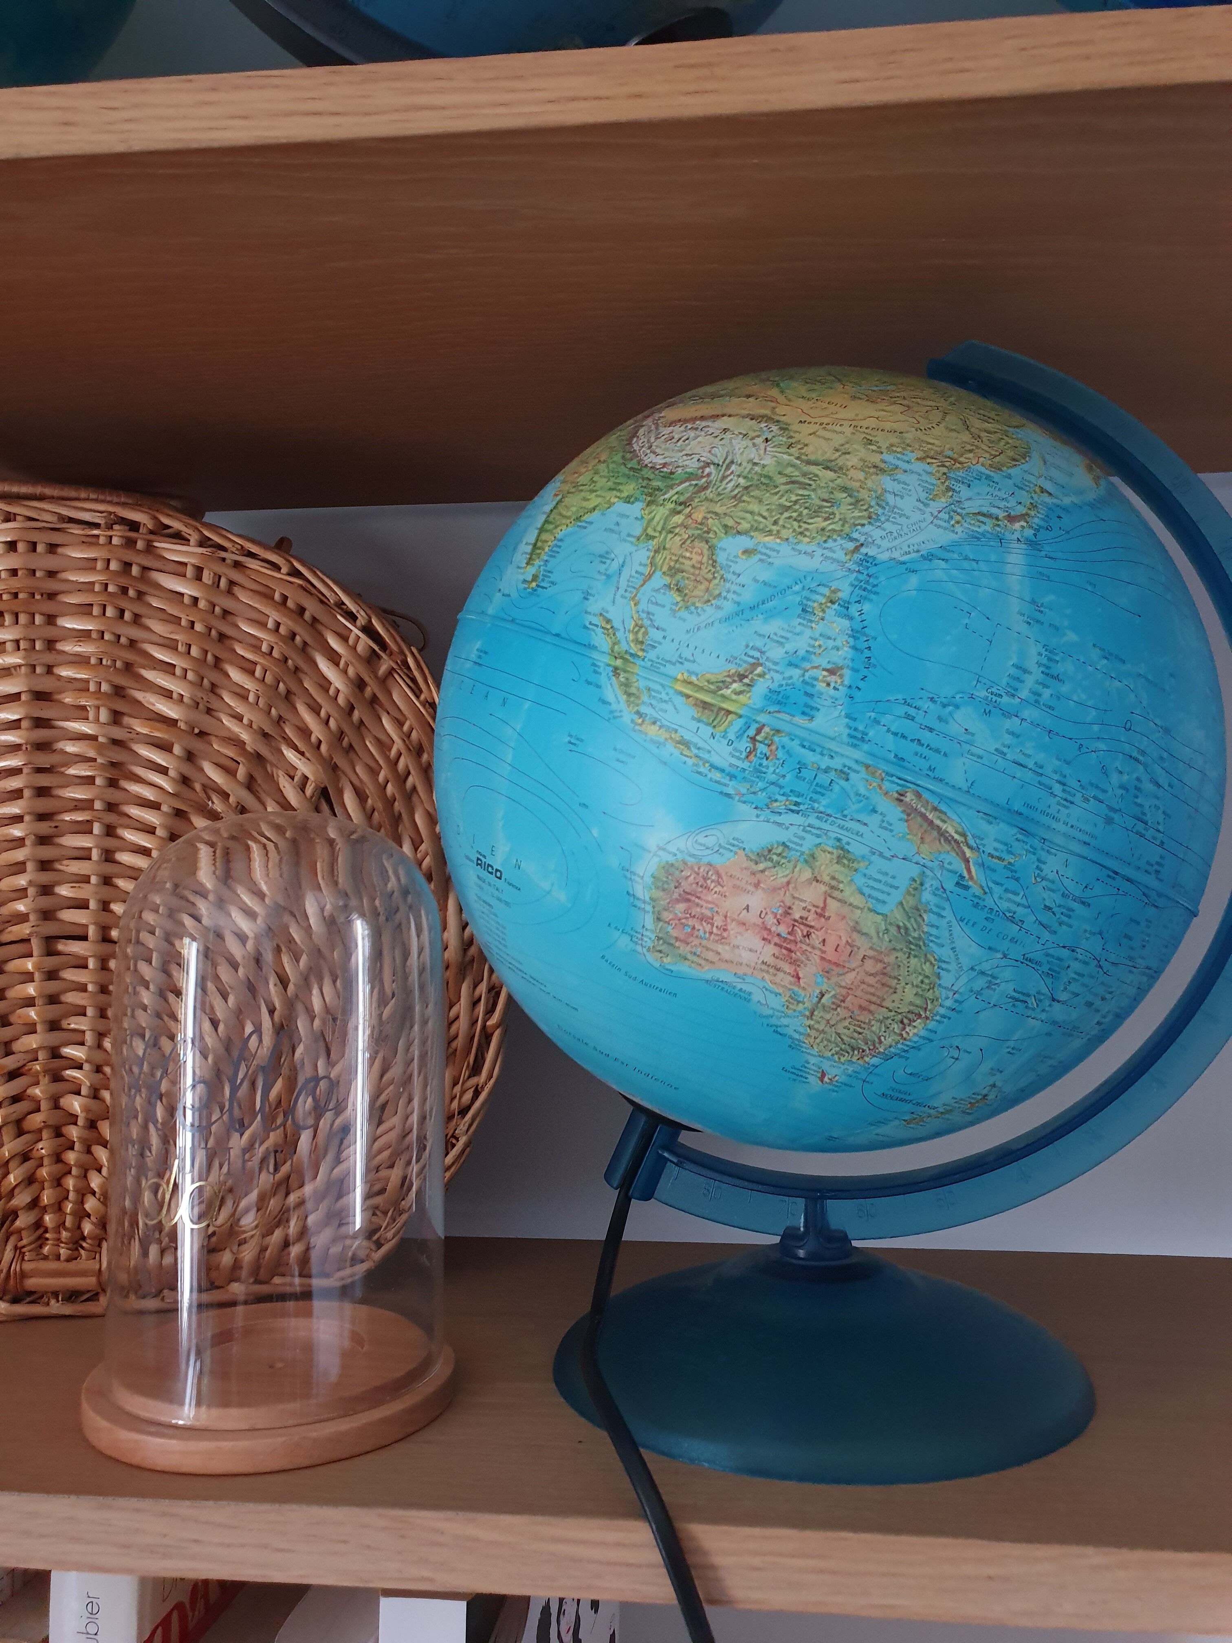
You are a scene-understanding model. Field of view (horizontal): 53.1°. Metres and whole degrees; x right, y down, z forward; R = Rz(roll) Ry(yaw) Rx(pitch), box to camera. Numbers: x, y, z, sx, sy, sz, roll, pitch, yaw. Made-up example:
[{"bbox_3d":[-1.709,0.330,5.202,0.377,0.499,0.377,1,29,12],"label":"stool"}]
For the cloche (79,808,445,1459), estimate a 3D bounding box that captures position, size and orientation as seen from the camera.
[{"bbox_3d":[-0.124,0.103,0.461,0.129,0.214,0.129,0,-6,6],"label":"cloche"}]

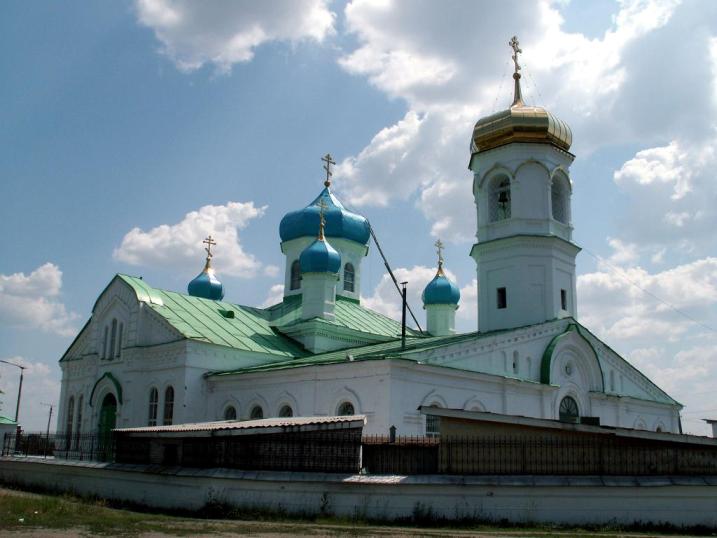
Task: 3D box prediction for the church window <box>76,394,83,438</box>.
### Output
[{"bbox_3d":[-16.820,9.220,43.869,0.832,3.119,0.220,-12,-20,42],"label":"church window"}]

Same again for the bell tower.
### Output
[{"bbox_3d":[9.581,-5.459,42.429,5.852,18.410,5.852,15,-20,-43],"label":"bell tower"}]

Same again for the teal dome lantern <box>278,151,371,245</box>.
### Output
[{"bbox_3d":[-2.382,-5.466,54.867,6.580,7.079,6.580,15,-20,-43],"label":"teal dome lantern"}]

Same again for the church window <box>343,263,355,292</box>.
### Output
[{"bbox_3d":[-0.645,0.591,53.055,0.220,2.156,1.032,-12,-20,42],"label":"church window"}]

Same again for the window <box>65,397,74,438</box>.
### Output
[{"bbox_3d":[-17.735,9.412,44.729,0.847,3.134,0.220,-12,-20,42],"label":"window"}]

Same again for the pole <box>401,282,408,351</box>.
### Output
[{"bbox_3d":[2.246,2.272,35.724,0.308,3.302,0.308,1,-14,0],"label":"pole"}]

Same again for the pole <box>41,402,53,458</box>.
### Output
[{"bbox_3d":[-43.828,22.782,101.011,1.600,8.000,0.350,1,-14,0],"label":"pole"}]

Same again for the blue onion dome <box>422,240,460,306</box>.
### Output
[{"bbox_3d":[5.994,0.231,53.417,2.548,4.865,2.548,1,-14,0],"label":"blue onion dome"}]

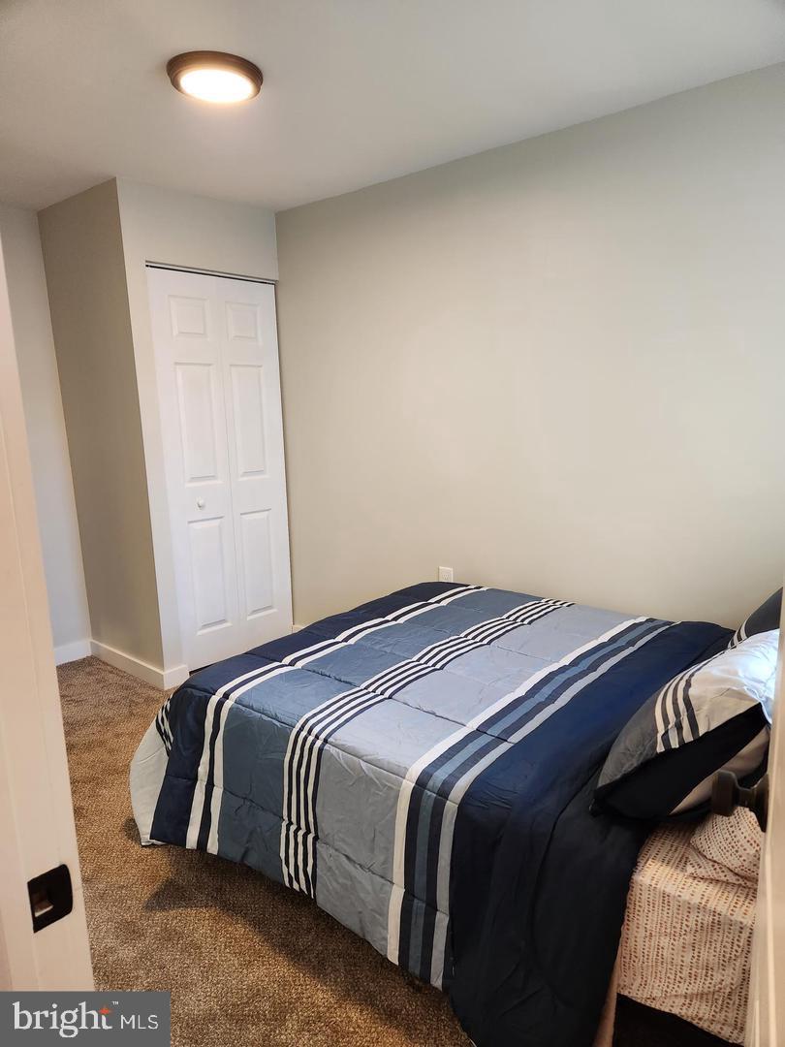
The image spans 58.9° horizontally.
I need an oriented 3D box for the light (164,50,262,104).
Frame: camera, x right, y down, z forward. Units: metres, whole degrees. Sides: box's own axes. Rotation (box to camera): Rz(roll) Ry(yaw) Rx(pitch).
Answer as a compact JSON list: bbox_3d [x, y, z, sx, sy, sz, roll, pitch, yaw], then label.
[{"bbox_3d":[-0.535,-1.341,2.109,0.282,0.042,0.282,-2,11,0],"label":"light"}]

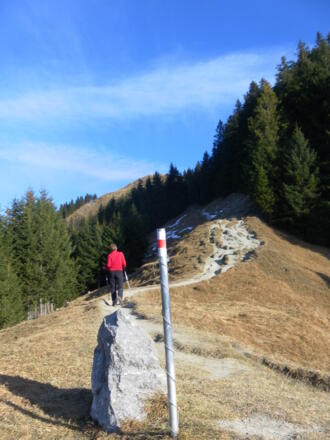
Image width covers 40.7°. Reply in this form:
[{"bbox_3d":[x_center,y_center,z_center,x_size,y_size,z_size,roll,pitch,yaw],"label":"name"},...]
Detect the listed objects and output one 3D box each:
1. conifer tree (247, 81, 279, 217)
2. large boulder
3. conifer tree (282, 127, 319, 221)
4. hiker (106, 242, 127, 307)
[{"bbox_3d":[9.423,-6.862,43.000,3.200,13.100,3.200,-1,-6,0],"label":"conifer tree"},{"bbox_3d":[-0.308,1.264,3.750,0.600,0.970,0.520,2,-7,-27],"label":"large boulder"},{"bbox_3d":[12.487,-4.239,41.000,3.300,8.700,3.300,-1,-6,0],"label":"conifer tree"},{"bbox_3d":[-1.363,1.531,12.500,0.560,1.760,0.420,-1,-6,2],"label":"hiker"}]

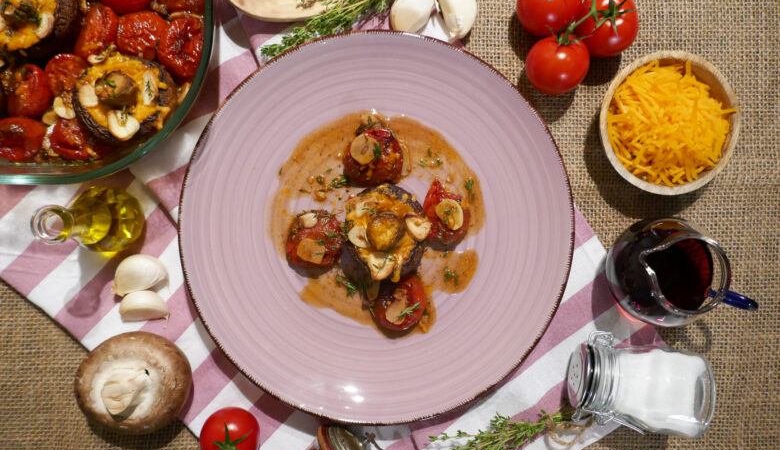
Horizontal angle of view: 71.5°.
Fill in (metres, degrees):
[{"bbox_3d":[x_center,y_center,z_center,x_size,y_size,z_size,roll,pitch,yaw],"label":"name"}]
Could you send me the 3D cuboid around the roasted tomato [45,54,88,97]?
[{"bbox_3d":[-0.220,-0.101,0.371,0.031,0.028,0.031,0,90,0],"label":"roasted tomato"}]

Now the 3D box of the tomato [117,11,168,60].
[{"bbox_3d":[-0.168,-0.129,0.370,0.034,0.029,0.032,0,90,0],"label":"tomato"}]

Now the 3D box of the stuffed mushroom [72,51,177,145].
[{"bbox_3d":[-0.176,-0.085,0.367,0.063,0.039,0.062,0,90,0],"label":"stuffed mushroom"}]

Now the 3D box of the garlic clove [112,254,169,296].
[{"bbox_3d":[-0.173,0.035,0.377,0.035,0.024,0.027,-11,89,0],"label":"garlic clove"}]

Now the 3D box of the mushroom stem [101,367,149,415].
[{"bbox_3d":[-0.176,0.111,0.360,0.025,0.025,0.025,0,90,0],"label":"mushroom stem"}]

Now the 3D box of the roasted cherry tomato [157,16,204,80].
[{"bbox_3d":[-0.142,-0.122,0.371,0.034,0.029,0.041,0,89,0],"label":"roasted cherry tomato"}]

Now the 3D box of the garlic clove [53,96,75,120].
[{"bbox_3d":[-0.214,-0.077,0.356,0.011,0.006,0.017,-38,89,-1],"label":"garlic clove"}]

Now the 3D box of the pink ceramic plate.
[{"bbox_3d":[-0.009,0.002,0.382,0.270,0.025,0.270,0,90,0],"label":"pink ceramic plate"}]

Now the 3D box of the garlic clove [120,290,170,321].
[{"bbox_3d":[-0.172,0.057,0.380,0.033,0.019,0.021,2,89,0],"label":"garlic clove"}]

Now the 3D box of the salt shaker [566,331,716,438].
[{"bbox_3d":[0.168,0.110,0.366,0.087,0.057,0.061,9,90,3],"label":"salt shaker"}]

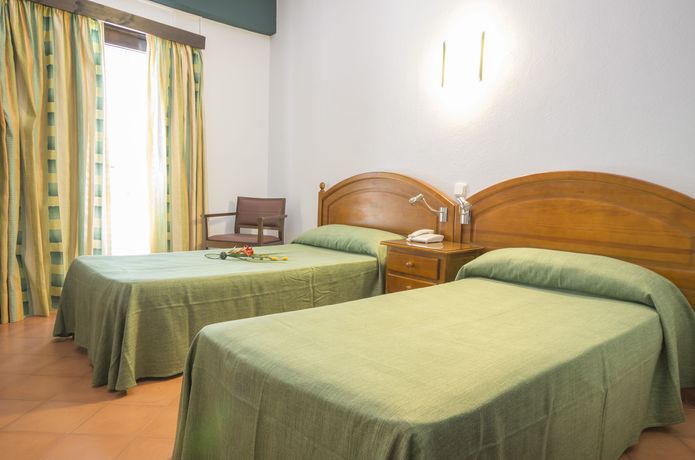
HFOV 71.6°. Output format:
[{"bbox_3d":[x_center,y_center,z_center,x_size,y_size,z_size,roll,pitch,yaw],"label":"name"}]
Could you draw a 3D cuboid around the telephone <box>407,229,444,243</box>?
[{"bbox_3d":[0.521,0.042,3.242,0.202,0.078,0.179,-2,6,-43],"label":"telephone"}]

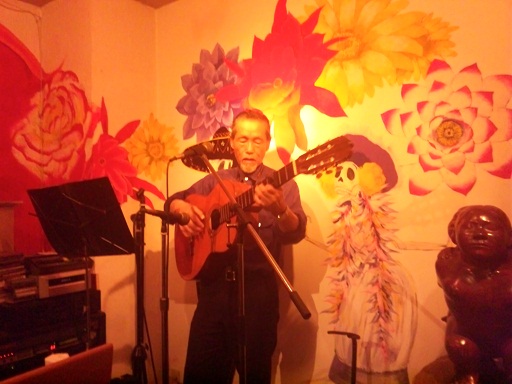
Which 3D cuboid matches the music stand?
[{"bbox_3d":[-0.630,0.590,1.610,0.500,1.270,0.440,0,1,36],"label":"music stand"}]

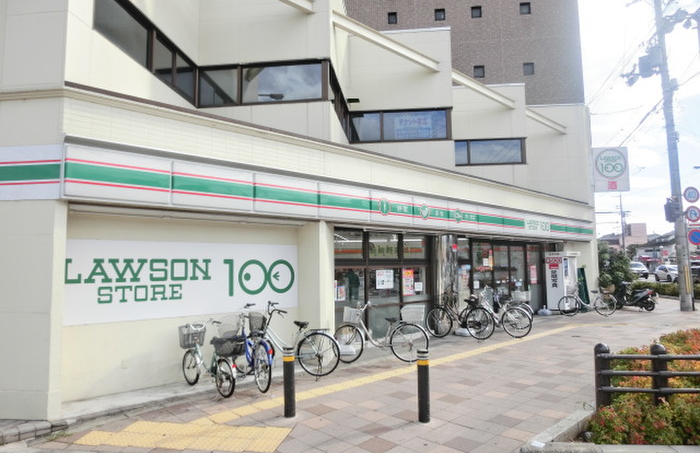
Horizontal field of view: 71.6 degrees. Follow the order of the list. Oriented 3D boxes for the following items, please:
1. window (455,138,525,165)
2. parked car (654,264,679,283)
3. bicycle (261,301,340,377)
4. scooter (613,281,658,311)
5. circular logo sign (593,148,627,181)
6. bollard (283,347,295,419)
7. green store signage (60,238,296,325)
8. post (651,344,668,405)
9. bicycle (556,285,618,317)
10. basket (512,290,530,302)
[{"bbox_3d":[3.990,-2.212,14.427,2.360,0.780,0.120,-1,-5,6],"label":"window"},{"bbox_3d":[28.808,4.160,43.142,1.700,1.500,4.000,-2,-5,12],"label":"parked car"},{"bbox_3d":[-0.972,1.771,7.590,1.780,1.100,0.550,-1,-5,9],"label":"bicycle"},{"bbox_3d":[10.077,2.501,17.284,1.680,1.050,0.640,-2,-5,6],"label":"scooter"},{"bbox_3d":[10.756,-2.555,20.000,1.290,1.280,0.150,-1,-5,0],"label":"circular logo sign"},{"bbox_3d":[-0.691,1.776,5.526,0.120,0.750,0.120,-1,-5,0],"label":"bollard"},{"bbox_3d":[-2.331,0.807,7.393,0.060,1.110,3.950,-5,-7,45],"label":"green store signage"},{"bbox_3d":[3.160,1.575,4.927,0.148,0.740,0.148,-1,-5,3],"label":"post"},{"bbox_3d":[7.704,2.388,15.716,1.700,1.050,0.560,-1,-5,4],"label":"bicycle"},{"bbox_3d":[4.311,1.767,12.200,0.390,0.250,0.330,-1,-5,-2],"label":"basket"}]

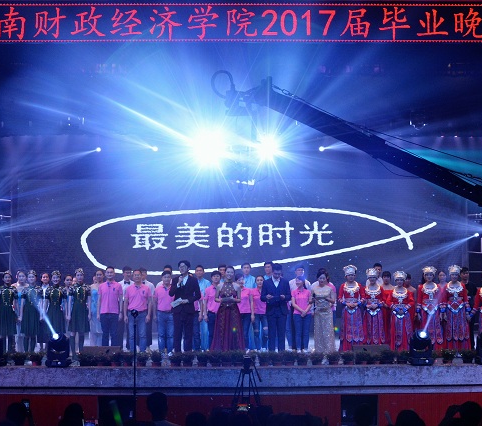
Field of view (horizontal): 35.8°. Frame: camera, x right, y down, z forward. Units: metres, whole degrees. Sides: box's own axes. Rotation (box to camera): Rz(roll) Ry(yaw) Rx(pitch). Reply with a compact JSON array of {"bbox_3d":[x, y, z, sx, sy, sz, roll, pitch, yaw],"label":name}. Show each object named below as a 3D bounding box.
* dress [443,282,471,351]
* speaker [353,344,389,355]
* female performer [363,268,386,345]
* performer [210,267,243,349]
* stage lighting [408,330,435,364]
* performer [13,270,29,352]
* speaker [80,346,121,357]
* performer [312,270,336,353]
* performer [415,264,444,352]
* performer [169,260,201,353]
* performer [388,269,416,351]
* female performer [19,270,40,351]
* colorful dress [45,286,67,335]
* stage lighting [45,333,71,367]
[{"bbox_3d":[4.241,2.054,14.600,0.530,1.380,0.400,0,-3,4],"label":"dress"},{"bbox_3d":[2.376,2.541,13.585,0.710,0.290,0.450,0,-5,0],"label":"speaker"},{"bbox_3d":[2.602,1.912,14.410,0.457,1.677,0.360,0,-3,0],"label":"female performer"},{"bbox_3d":[-0.253,1.899,14.500,0.660,1.710,0.480,0,-3,0],"label":"performer"},{"bbox_3d":[3.267,2.424,13.450,0.420,0.610,0.400,0,-3,-8],"label":"stage lighting"},{"bbox_3d":[-4.532,1.999,15.307,0.440,1.613,0.320,0,-3,-2],"label":"performer"},{"bbox_3d":[-2.552,2.589,13.600,0.710,0.330,0.450,0,-3,0],"label":"speaker"},{"bbox_3d":[1.605,1.931,14.513,0.467,1.660,0.380,0,-5,5],"label":"performer"},{"bbox_3d":[3.681,1.901,14.571,0.547,1.729,0.400,0,-5,5],"label":"performer"},{"bbox_3d":[-1.039,1.804,13.916,0.600,1.833,0.420,-1,-4,12],"label":"performer"},{"bbox_3d":[3.133,1.950,14.566,0.547,1.631,0.400,0,-5,5],"label":"performer"},{"bbox_3d":[-3.931,1.906,14.000,0.440,1.660,0.330,0,-3,-4],"label":"female performer"},{"bbox_3d":[-3.420,1.796,13.831,0.408,0.938,0.300,0,-5,-5],"label":"colorful dress"},{"bbox_3d":[-3.162,2.371,12.930,0.446,0.580,0.400,-1,-4,9],"label":"stage lighting"}]

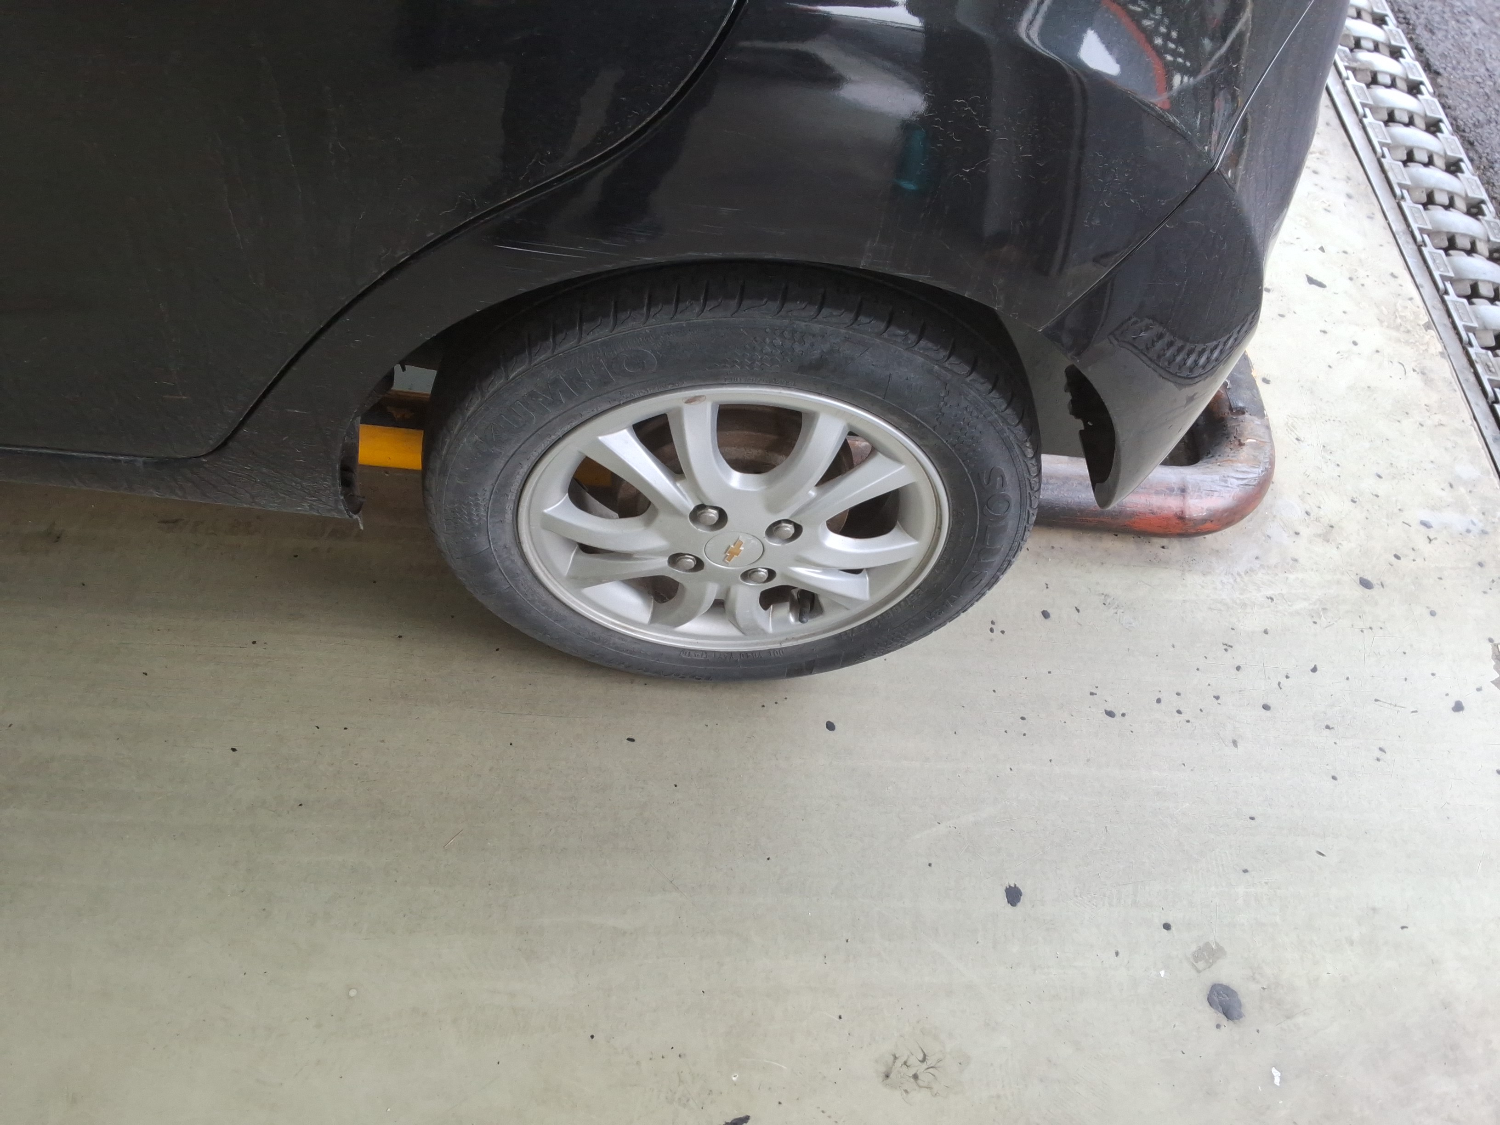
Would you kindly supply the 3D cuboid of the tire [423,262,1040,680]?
[{"bbox_3d":[-0.015,-0.077,1.151,0.570,0.564,0.162,4,53,-7],"label":"tire"}]

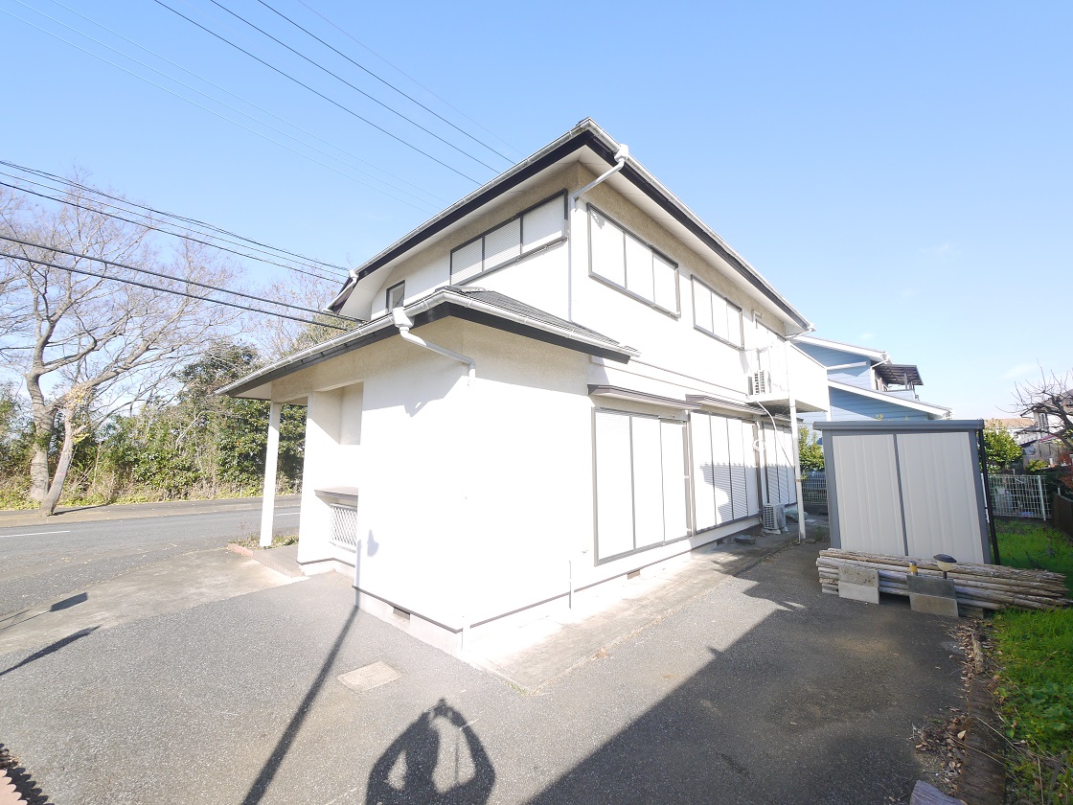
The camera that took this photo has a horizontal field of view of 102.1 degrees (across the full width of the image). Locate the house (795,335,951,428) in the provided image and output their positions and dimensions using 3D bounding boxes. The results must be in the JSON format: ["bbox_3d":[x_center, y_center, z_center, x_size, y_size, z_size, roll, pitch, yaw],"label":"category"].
[{"bbox_3d":[13.284,0.551,20.590,9.360,7.200,8.800,-6,-9,43],"label":"house"}]

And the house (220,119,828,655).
[{"bbox_3d":[0.994,-0.546,10.379,8.200,7.100,12.700,-6,-9,43],"label":"house"}]

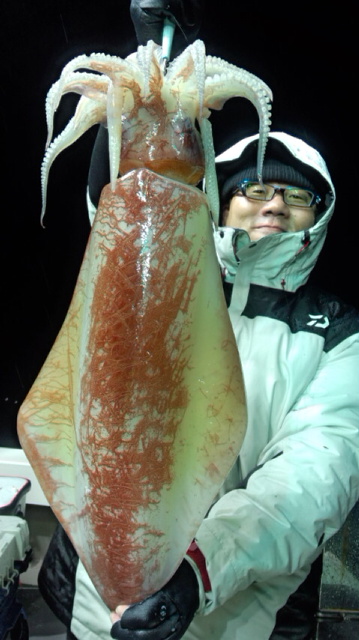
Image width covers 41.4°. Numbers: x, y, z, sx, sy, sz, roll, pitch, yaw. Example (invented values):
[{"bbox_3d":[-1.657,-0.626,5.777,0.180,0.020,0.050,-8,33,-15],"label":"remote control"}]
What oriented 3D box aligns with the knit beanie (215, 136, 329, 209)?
[{"bbox_3d":[0.170,-0.277,0.885,0.188,0.160,0.210,10,1,-2],"label":"knit beanie"}]

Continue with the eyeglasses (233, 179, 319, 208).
[{"bbox_3d":[0.163,-0.206,0.860,0.142,0.042,0.140,10,1,-2],"label":"eyeglasses"}]

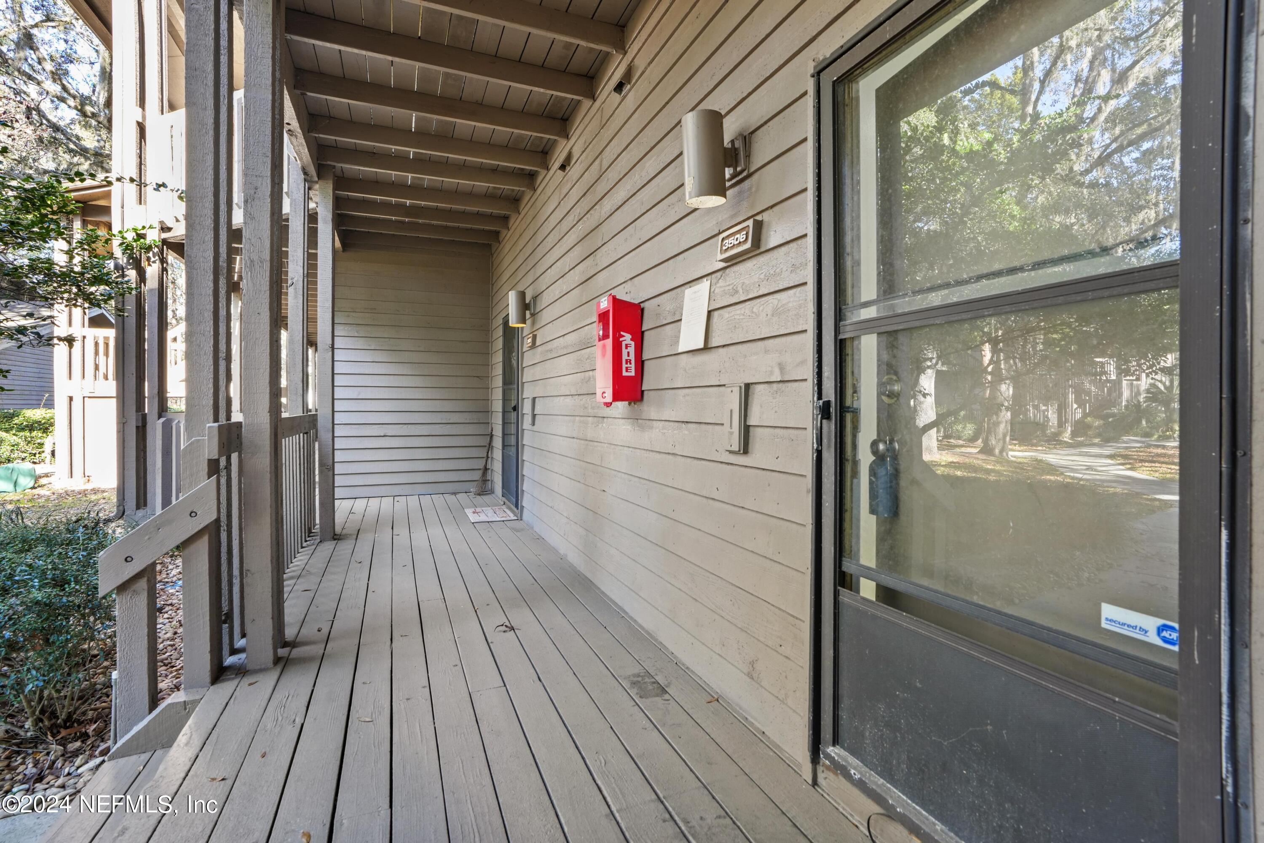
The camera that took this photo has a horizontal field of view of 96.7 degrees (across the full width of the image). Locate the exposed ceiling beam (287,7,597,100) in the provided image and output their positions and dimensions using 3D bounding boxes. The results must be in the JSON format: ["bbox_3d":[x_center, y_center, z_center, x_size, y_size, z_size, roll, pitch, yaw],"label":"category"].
[{"bbox_3d":[-1.048,-2.097,3.261,1.720,0.136,0.045,-1,1,-23],"label":"exposed ceiling beam"}]

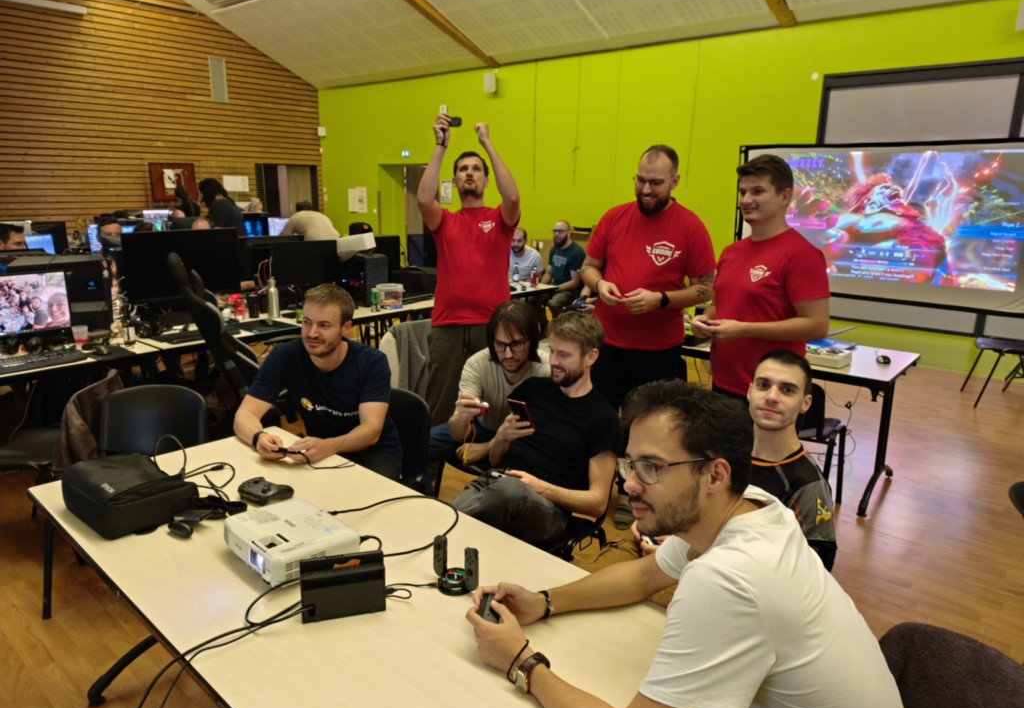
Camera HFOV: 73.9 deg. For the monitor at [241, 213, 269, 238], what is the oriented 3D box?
[{"bbox_3d":[-3.678,-1.789,9.700,0.180,0.430,0.470,13,18,41],"label":"monitor"}]

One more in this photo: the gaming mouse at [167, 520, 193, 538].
[{"bbox_3d":[-0.914,0.474,1.873,0.082,0.031,0.053,7,15,23],"label":"gaming mouse"}]

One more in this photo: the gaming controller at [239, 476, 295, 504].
[{"bbox_3d":[-0.738,0.408,2.034,0.152,0.058,0.108,9,16,31],"label":"gaming controller"}]

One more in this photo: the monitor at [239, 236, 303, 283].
[{"bbox_3d":[-1.845,-0.653,5.284,0.190,0.500,0.550,13,18,39],"label":"monitor"}]

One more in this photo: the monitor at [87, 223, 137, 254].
[{"bbox_3d":[-4.033,-1.103,6.976,0.190,0.490,0.540,13,18,39],"label":"monitor"}]

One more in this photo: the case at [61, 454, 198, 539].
[{"bbox_3d":[-1.102,0.395,1.955,0.335,0.110,0.245,13,18,41],"label":"case"}]

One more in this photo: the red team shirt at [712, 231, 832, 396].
[{"bbox_3d":[1.014,-0.167,2.680,0.270,0.630,0.460,-9,17,-35],"label":"red team shirt"}]

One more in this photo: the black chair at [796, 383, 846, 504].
[{"bbox_3d":[1.425,0.435,3.552,0.500,0.790,0.560,13,18,39],"label":"black chair"}]

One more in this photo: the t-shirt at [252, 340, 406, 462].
[{"bbox_3d":[-0.709,0.181,2.600,0.490,0.520,0.320,6,15,17],"label":"t-shirt"}]

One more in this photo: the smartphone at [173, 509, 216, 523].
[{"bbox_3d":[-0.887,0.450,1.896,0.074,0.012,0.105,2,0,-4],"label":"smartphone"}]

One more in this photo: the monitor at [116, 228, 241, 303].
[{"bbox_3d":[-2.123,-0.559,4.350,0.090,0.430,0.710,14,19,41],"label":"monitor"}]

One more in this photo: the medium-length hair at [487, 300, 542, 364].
[{"bbox_3d":[0.009,-0.082,2.480,0.190,0.240,0.220,4,26,12],"label":"medium-length hair"}]

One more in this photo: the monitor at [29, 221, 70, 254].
[{"bbox_3d":[-4.269,-1.048,6.200,0.080,0.350,0.520,14,19,41],"label":"monitor"}]

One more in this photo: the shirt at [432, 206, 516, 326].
[{"bbox_3d":[-0.204,-0.470,3.696,0.460,0.660,0.290,0,14,-2],"label":"shirt"}]

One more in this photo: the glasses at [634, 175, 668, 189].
[{"bbox_3d":[0.609,-0.740,2.887,0.142,0.045,0.145,12,32,37],"label":"glasses"}]

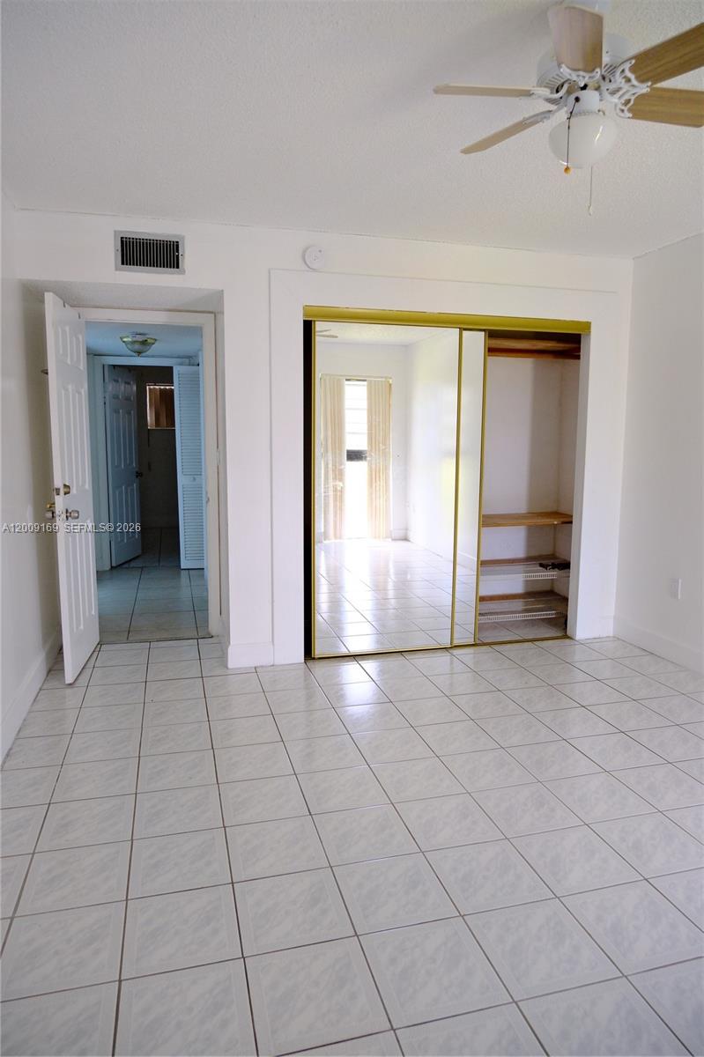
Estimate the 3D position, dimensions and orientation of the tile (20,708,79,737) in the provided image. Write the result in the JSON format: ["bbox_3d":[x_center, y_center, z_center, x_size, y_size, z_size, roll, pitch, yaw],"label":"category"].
[{"bbox_3d":[-1.407,0.914,3.144,0.228,0.010,0.300,-2,8,-15],"label":"tile"}]

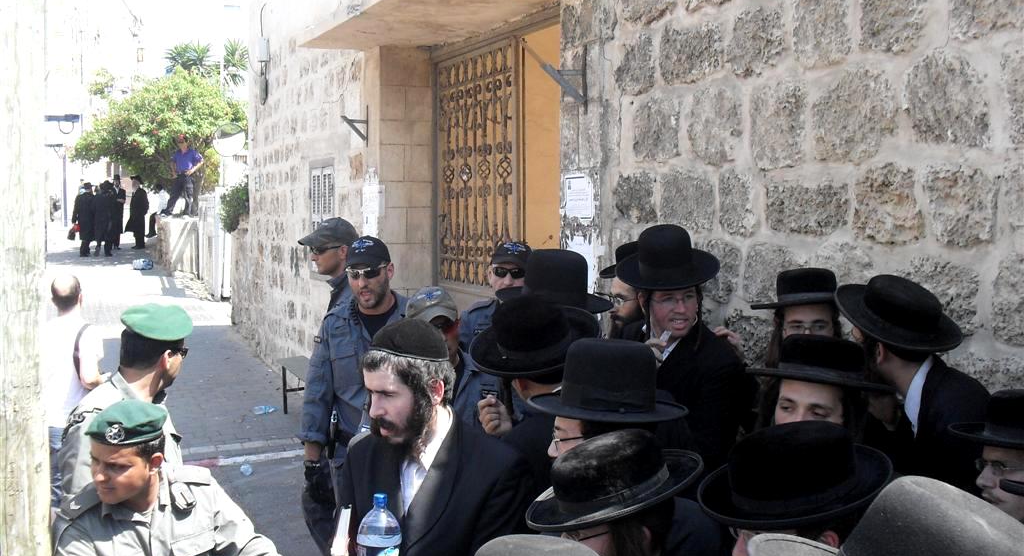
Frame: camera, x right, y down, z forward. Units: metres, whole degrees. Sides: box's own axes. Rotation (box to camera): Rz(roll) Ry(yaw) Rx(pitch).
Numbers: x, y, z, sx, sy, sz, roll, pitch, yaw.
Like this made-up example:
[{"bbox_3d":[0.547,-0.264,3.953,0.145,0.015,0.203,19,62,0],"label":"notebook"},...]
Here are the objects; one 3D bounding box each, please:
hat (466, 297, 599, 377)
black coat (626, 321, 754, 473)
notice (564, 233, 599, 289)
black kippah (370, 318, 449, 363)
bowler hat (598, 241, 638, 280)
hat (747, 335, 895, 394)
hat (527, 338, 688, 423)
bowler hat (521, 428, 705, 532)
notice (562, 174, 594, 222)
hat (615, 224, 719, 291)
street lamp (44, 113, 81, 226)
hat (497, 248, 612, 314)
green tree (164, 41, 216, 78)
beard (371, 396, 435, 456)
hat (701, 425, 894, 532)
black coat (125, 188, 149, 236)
[{"bbox_3d":[0.050,0.113,2.828,0.345,0.118,0.320,-9,24,4],"label":"hat"},{"bbox_3d":[0.619,0.599,3.972,0.520,0.920,0.320,3,6,27],"label":"black coat"},{"bbox_3d":[0.322,-0.068,5.250,0.010,0.280,0.320,-2,6,-21],"label":"notice"},{"bbox_3d":[-0.226,0.139,2.500,0.180,0.085,0.170,1,9,-37],"label":"black kippah"},{"bbox_3d":[0.513,-0.073,4.450,0.330,0.125,0.310,-12,16,-35],"label":"bowler hat"},{"bbox_3d":[0.673,0.172,2.428,0.320,0.112,0.345,9,3,37],"label":"hat"},{"bbox_3d":[0.211,0.212,2.443,0.350,0.142,0.320,2,6,-6],"label":"hat"},{"bbox_3d":[0.182,0.362,2.162,0.350,0.122,0.320,-16,8,8],"label":"bowler hat"},{"bbox_3d":[0.316,-0.377,5.300,0.010,0.215,0.300,-2,6,-21],"label":"notice"},{"bbox_3d":[0.536,-0.075,3.900,0.350,0.140,0.365,-6,23,-6],"label":"hat"},{"bbox_3d":[-16.066,-3.825,40.000,1.400,4.100,0.500,-1,5,-11],"label":"street lamp"},{"bbox_3d":[0.129,-0.002,3.110,0.320,0.145,0.345,7,9,-1],"label":"hat"},{"bbox_3d":[-10.884,-4.807,38.279,2.000,6.400,2.000,0,5,0],"label":"green tree"},{"bbox_3d":[-0.231,0.325,2.460,0.110,0.140,0.130,-13,12,-34],"label":"beard"},{"bbox_3d":[0.495,0.332,1.970,0.340,0.130,0.325,-8,15,5],"label":"hat"},{"bbox_3d":[-9.353,-1.631,28.000,0.600,1.150,0.500,-2,6,-20],"label":"black coat"}]

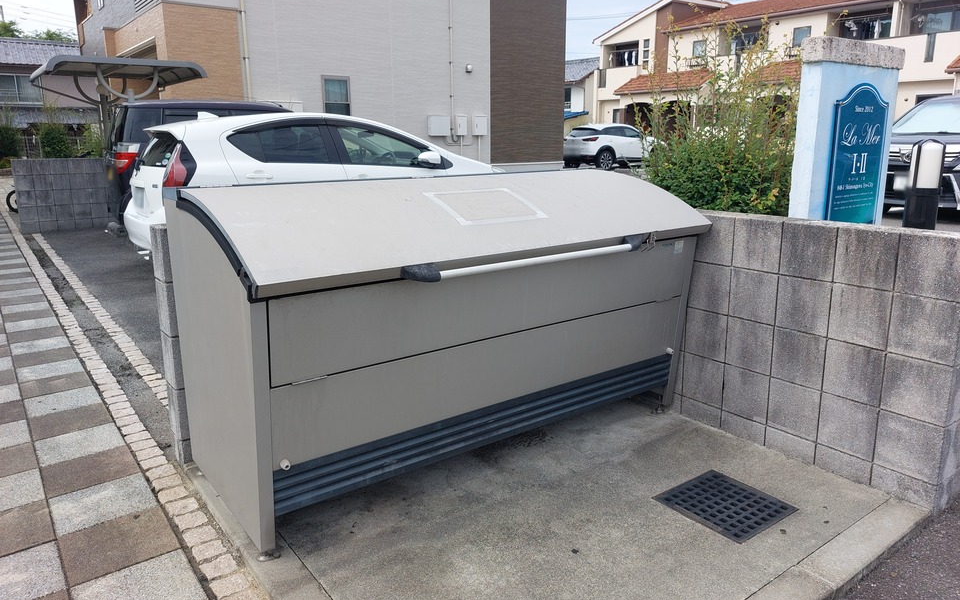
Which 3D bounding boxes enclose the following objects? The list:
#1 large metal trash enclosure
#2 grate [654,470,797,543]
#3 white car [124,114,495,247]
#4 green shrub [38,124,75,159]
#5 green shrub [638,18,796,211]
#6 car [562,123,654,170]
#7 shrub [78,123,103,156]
[{"bbox_3d":[-0.058,0.070,2.532,1.826,1.045,0.935,-10,16,-36],"label":"large metal trash enclosure"},{"bbox_3d":[0.809,0.682,2.196,0.322,0.030,0.334,-9,15,-33],"label":"grate"},{"bbox_3d":[-1.395,-1.139,6.863,4.020,1.450,1.695,-9,15,-33],"label":"white car"},{"bbox_3d":[-14.634,-5.259,23.000,1.150,1.600,1.150,-9,15,-34],"label":"green shrub"},{"bbox_3d":[1.301,-0.576,3.600,0.850,1.750,0.850,-9,15,-34],"label":"green shrub"},{"bbox_3d":[4.698,-5.413,23.402,4.275,1.540,1.765,-11,16,-38],"label":"car"},{"bbox_3d":[-12.874,-5.088,22.000,0.900,1.550,0.900,-9,15,-34],"label":"shrub"}]

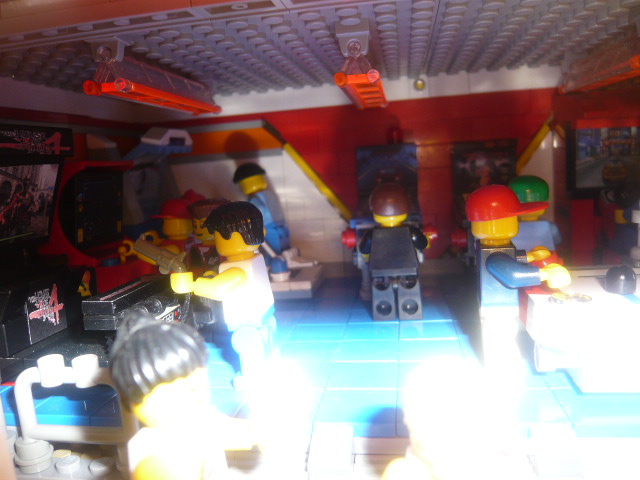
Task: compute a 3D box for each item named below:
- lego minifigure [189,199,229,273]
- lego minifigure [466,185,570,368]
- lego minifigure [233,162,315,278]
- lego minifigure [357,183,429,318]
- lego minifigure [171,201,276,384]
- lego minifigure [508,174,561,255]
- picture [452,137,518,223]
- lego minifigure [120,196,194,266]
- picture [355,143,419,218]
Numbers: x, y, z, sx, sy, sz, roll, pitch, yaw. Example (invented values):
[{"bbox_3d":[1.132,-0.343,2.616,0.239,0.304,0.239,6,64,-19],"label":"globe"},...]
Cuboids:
[{"bbox_3d":[-0.035,0.009,0.165,0.024,0.042,0.015,-2,8,18],"label":"lego minifigure"},{"bbox_3d":[0.047,0.008,0.123,0.021,0.043,0.024,-3,8,12],"label":"lego minifigure"},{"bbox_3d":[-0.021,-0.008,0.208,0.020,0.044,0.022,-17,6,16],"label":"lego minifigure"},{"bbox_3d":[0.025,0.003,0.169,0.024,0.043,0.018,-3,8,12],"label":"lego minifigure"},{"bbox_3d":[-0.023,0.012,0.128,0.025,0.043,0.023,-3,8,8],"label":"lego minifigure"},{"bbox_3d":[0.065,0.001,0.161,0.024,0.042,0.016,-3,8,13],"label":"lego minifigure"},{"bbox_3d":[0.068,-0.025,0.212,0.025,0.031,0.003,-3,8,10],"label":"picture"},{"bbox_3d":[-0.051,0.009,0.175,0.025,0.042,0.024,-2,8,15],"label":"lego minifigure"},{"bbox_3d":[0.029,-0.024,0.219,0.025,0.031,0.003,-3,8,10],"label":"picture"}]

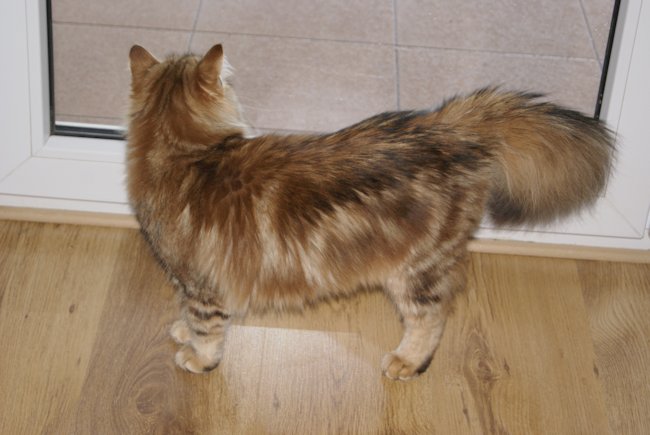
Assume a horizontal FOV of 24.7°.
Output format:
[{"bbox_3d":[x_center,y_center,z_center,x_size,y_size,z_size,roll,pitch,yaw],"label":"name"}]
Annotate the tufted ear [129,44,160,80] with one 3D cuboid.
[{"bbox_3d":[-0.196,-0.167,1.597,0.033,0.040,0.020,8,32,6],"label":"tufted ear"}]

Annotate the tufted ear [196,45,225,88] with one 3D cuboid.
[{"bbox_3d":[-0.122,-0.161,1.574,0.031,0.044,0.020,26,38,31],"label":"tufted ear"}]

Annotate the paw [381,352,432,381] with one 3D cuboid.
[{"bbox_3d":[0.091,0.167,1.664,0.050,0.027,0.036,-18,38,-32],"label":"paw"}]

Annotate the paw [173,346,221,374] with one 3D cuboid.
[{"bbox_3d":[-0.142,0.159,1.649,0.047,0.027,0.036,-12,35,-24],"label":"paw"}]

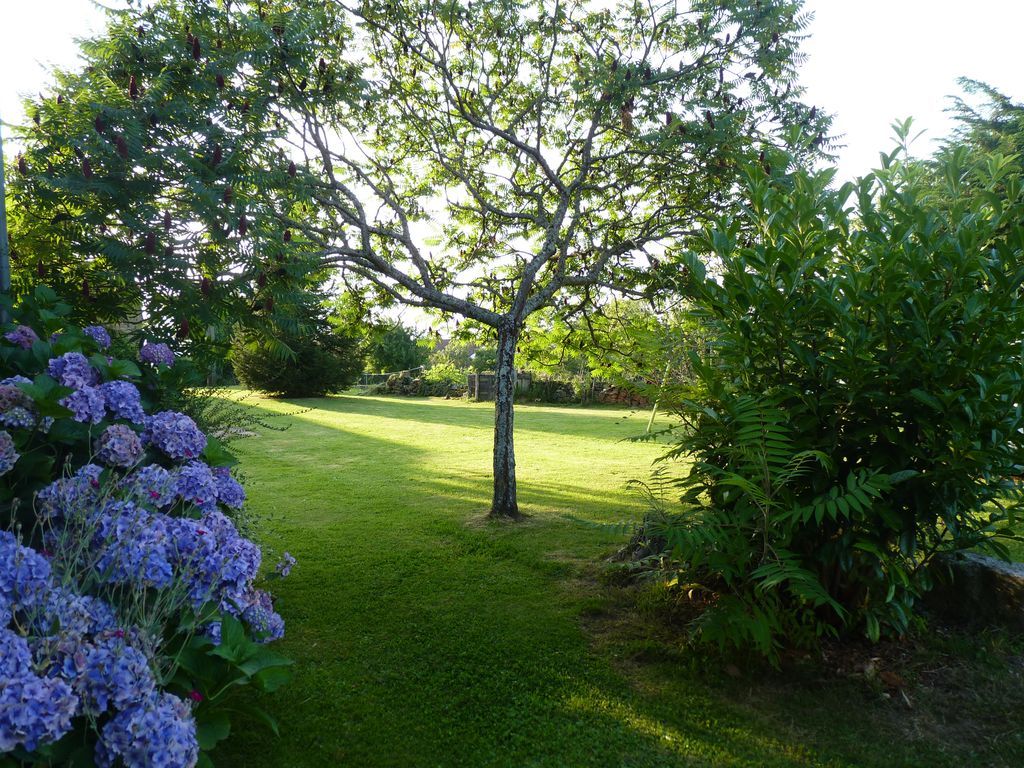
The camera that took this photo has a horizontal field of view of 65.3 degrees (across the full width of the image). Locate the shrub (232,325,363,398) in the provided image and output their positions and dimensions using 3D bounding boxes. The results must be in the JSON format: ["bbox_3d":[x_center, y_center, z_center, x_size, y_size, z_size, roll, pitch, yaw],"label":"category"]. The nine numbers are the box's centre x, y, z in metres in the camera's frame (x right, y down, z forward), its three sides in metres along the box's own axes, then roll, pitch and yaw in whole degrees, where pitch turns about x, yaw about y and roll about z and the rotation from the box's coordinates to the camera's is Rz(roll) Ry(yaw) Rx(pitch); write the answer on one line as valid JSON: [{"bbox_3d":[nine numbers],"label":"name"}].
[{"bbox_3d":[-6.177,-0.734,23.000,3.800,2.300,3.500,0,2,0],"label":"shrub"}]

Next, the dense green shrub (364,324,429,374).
[{"bbox_3d":[-4.483,-1.261,31.000,2.600,2.200,2.400,0,2,0],"label":"dense green shrub"}]

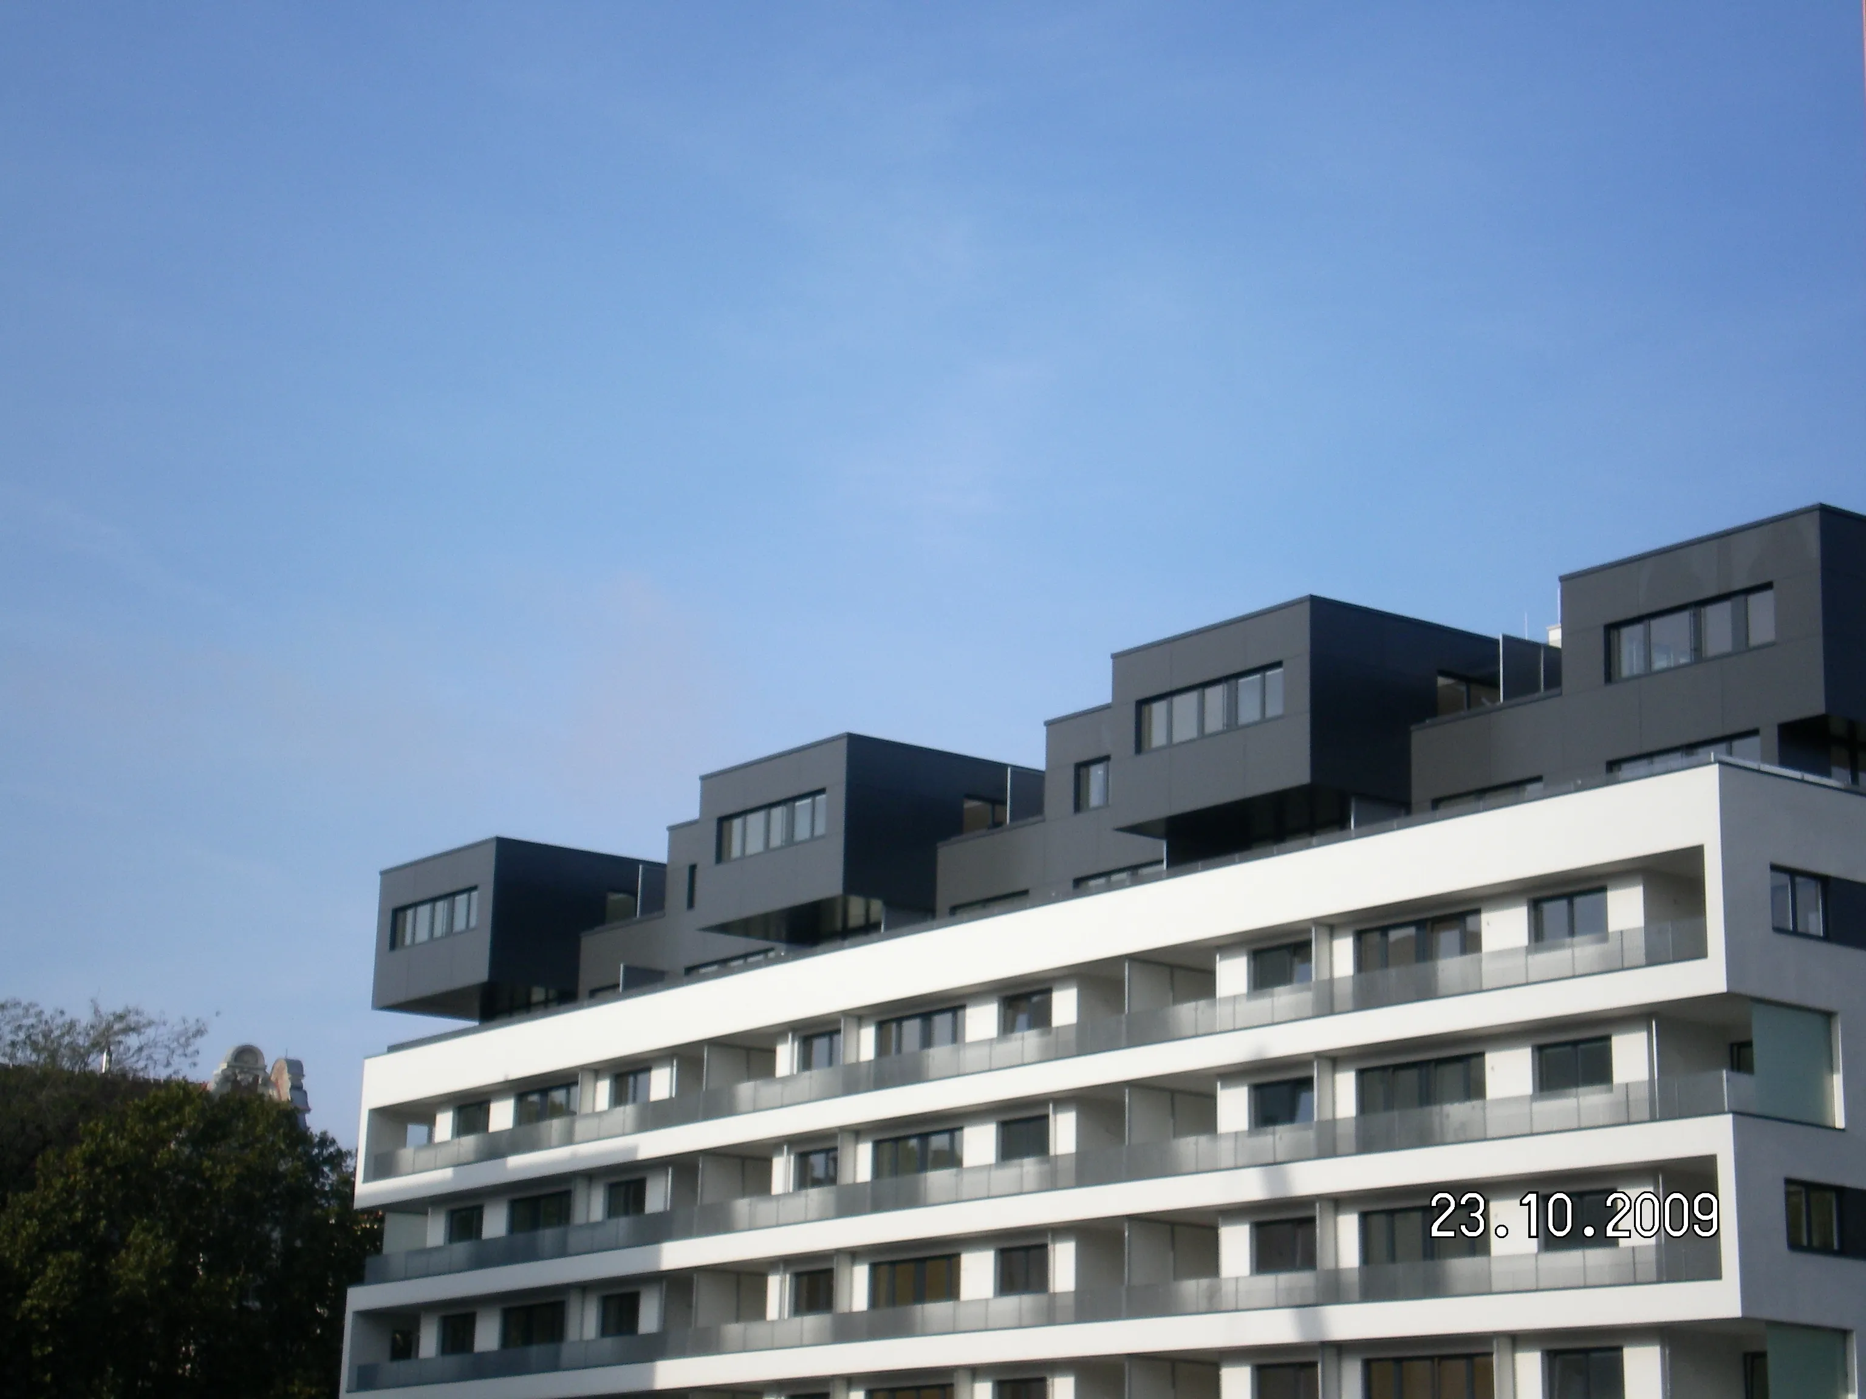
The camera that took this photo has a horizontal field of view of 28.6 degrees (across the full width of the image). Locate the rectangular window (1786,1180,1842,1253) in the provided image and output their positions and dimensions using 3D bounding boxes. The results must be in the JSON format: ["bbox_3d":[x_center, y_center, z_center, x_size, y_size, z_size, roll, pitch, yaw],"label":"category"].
[{"bbox_3d":[16.536,9.741,68.804,1.505,1.280,0.120,12,-18,-36],"label":"rectangular window"}]

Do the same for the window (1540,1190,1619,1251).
[{"bbox_3d":[12.507,10.101,70.975,0.150,1.112,1.983,12,-18,-36],"label":"window"}]

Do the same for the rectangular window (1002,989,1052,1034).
[{"bbox_3d":[2.174,7.305,85.431,0.150,1.034,1.912,12,-18,-36],"label":"rectangular window"}]

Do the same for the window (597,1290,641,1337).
[{"bbox_3d":[-8.263,16.229,96.700,0.150,1.133,1.942,12,-18,-36],"label":"window"}]

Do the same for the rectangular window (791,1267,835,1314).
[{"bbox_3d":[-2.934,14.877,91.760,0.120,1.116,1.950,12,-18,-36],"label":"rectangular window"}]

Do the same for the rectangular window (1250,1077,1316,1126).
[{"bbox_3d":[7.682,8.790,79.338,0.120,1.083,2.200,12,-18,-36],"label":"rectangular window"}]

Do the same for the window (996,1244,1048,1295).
[{"bbox_3d":[2.048,13.105,83.952,0.150,1.108,1.929,12,-18,-36],"label":"window"}]

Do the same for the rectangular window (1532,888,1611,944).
[{"bbox_3d":[12.596,4.367,72.485,0.150,1.116,1.980,12,-18,-36],"label":"rectangular window"}]

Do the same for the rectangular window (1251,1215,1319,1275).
[{"bbox_3d":[7.404,11.549,77.313,0.150,1.130,1.964,12,-18,-36],"label":"rectangular window"}]

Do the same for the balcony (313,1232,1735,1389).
[{"bbox_3d":[-1.092,15.072,87.268,0.080,0.750,50.713,12,-18,-37],"label":"balcony"}]

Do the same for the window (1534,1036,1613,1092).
[{"bbox_3d":[12.778,7.386,73.041,0.120,1.128,1.928,12,-18,-36],"label":"window"}]

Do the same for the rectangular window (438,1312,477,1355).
[{"bbox_3d":[-13.577,18.176,104.845,0.120,1.143,1.903,12,-18,-36],"label":"rectangular window"}]

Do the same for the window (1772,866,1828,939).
[{"bbox_3d":[16.398,3.890,69.267,1.633,1.237,0.150,12,-18,-36],"label":"window"}]

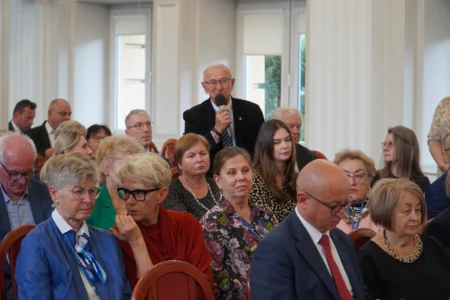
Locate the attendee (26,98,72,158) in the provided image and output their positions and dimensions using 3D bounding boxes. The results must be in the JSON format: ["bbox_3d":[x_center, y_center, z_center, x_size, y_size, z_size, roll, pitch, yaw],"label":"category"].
[{"bbox_3d":[-1.233,0.262,8.284,0.780,1.330,0.540,4,5,40],"label":"attendee"}]

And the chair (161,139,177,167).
[{"bbox_3d":[-0.313,0.399,9.144,0.540,0.960,0.450,5,6,45],"label":"chair"}]

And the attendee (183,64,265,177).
[{"bbox_3d":[-0.033,0.303,6.711,0.540,1.680,0.360,1,4,-3],"label":"attendee"}]

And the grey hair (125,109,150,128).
[{"bbox_3d":[-0.572,-0.201,6.900,0.165,0.140,0.190,-3,5,-40],"label":"grey hair"}]

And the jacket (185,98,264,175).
[{"bbox_3d":[-0.014,0.039,6.677,0.530,0.760,0.320,1,4,-3],"label":"jacket"}]

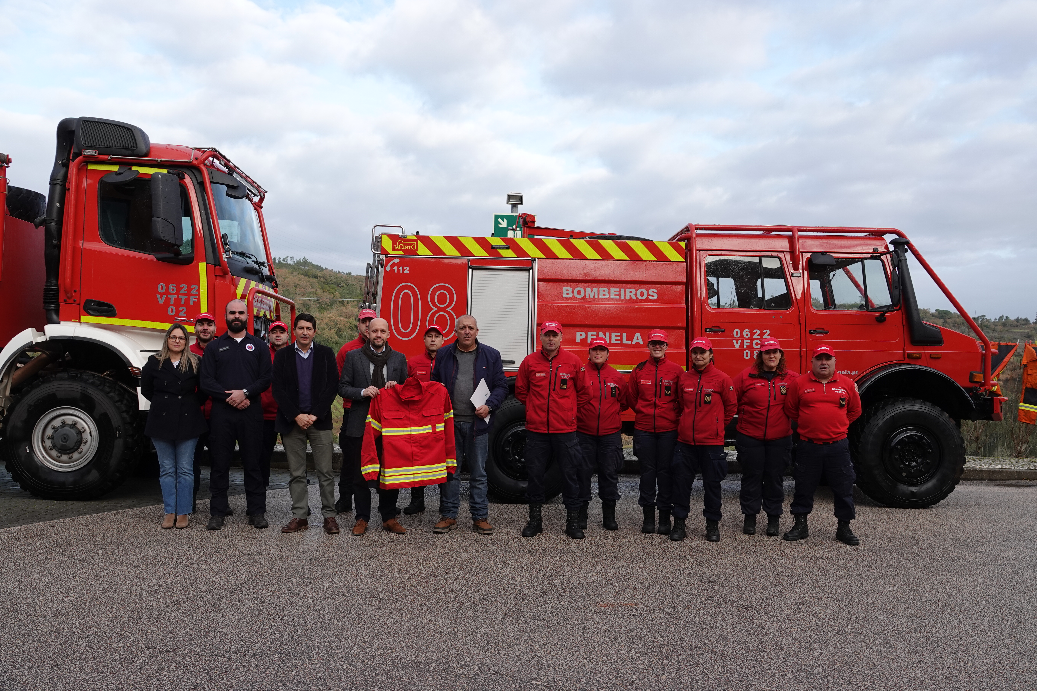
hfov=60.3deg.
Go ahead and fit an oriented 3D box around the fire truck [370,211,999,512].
[{"bbox_3d":[1.668,0.145,9.973,6.550,2.980,2.450,1,-2,0],"label":"fire truck"}]

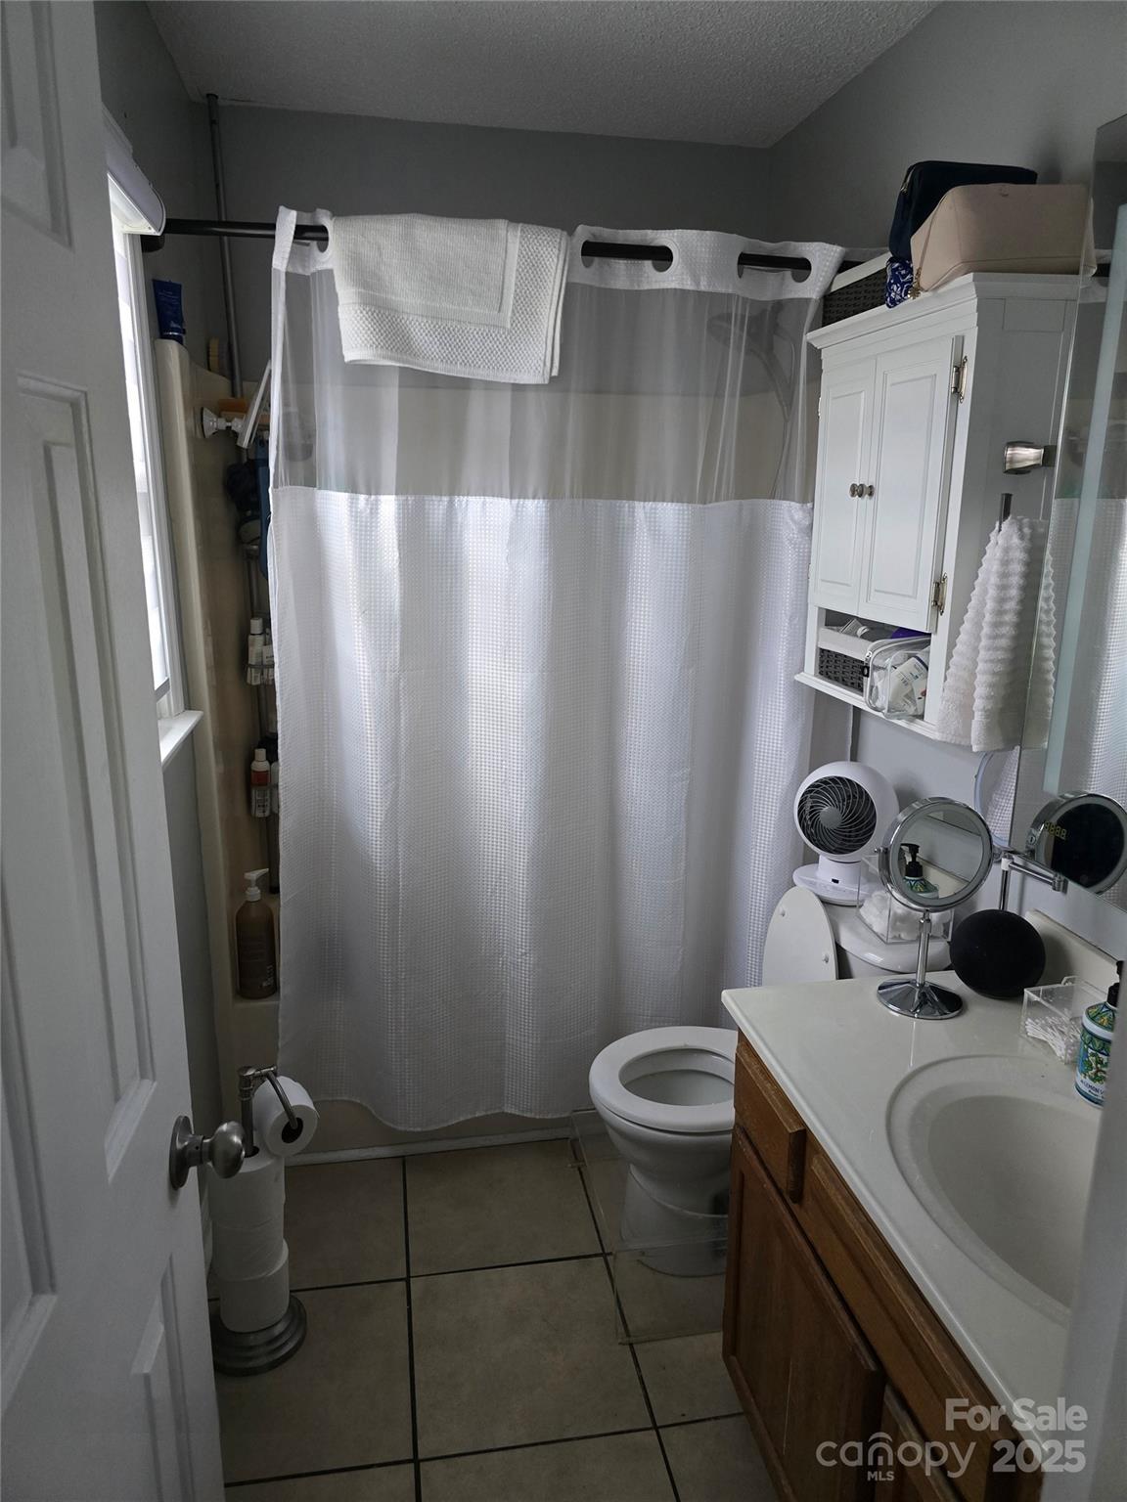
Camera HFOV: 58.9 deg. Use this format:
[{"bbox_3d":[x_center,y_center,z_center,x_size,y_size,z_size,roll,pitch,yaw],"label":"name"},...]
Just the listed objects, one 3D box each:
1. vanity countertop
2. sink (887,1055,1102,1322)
[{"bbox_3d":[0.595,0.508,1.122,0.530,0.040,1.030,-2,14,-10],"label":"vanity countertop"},{"bbox_3d":[0.601,0.558,1.128,0.420,0.150,0.550,-2,14,-10],"label":"sink"}]

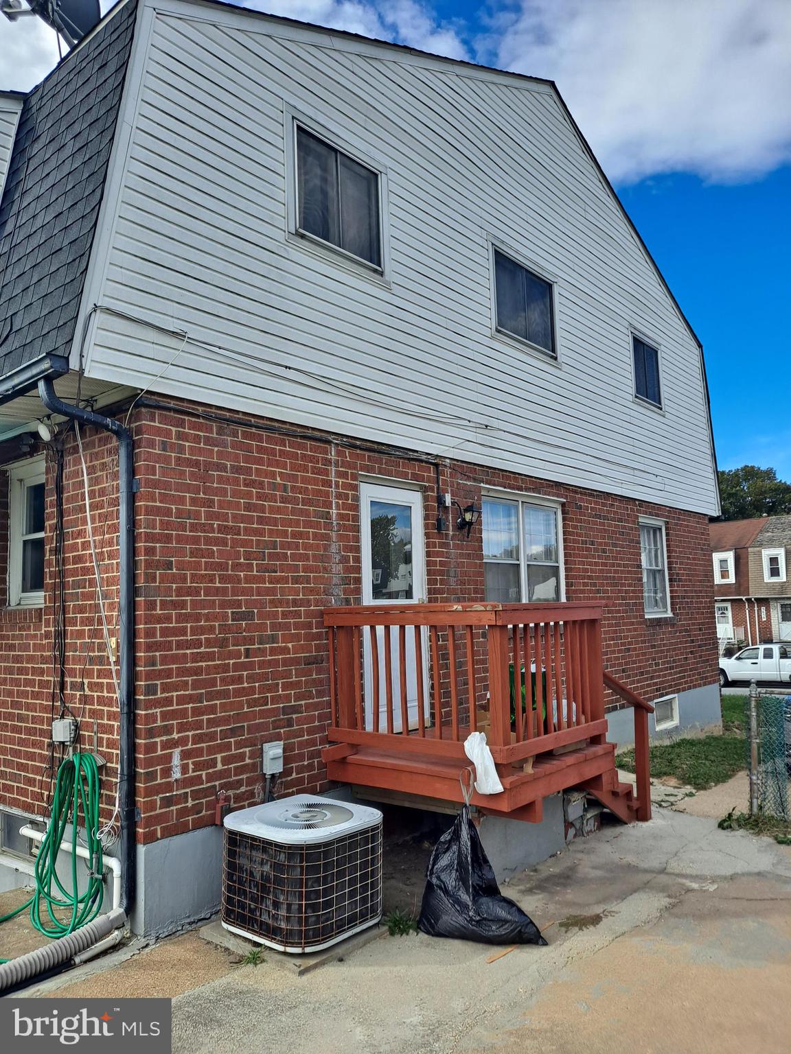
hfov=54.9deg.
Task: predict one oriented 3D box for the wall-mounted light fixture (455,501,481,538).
[{"bbox_3d":[0.670,-0.062,6.978,0.220,0.339,0.170,-7,-8,40],"label":"wall-mounted light fixture"}]

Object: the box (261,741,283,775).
[{"bbox_3d":[-0.815,1.536,5.080,0.080,0.205,0.135,-7,-8,40],"label":"box"}]

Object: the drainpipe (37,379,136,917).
[{"bbox_3d":[-1.740,0.681,4.286,0.090,3.000,0.595,-7,-8,40],"label":"drainpipe"}]

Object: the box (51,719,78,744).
[{"bbox_3d":[-2.155,1.328,4.944,0.210,0.155,0.070,-7,-8,40],"label":"box"}]

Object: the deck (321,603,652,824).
[{"bbox_3d":[0.892,1.493,5.963,1.560,1.785,2.550,-7,-8,40],"label":"deck"}]

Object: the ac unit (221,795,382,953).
[{"bbox_3d":[-0.529,1.955,4.390,0.756,0.573,0.756,-7,-8,40],"label":"ac unit"}]

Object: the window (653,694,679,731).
[{"bbox_3d":[3.666,2.525,10.378,0.120,0.425,0.880,-7,-8,40],"label":"window"}]

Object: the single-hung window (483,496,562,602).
[{"bbox_3d":[1.360,0.386,8.037,0.110,1.310,1.710,-7,-8,40],"label":"single-hung window"}]

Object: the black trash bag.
[{"bbox_3d":[0.492,1.962,4.331,0.670,0.600,0.470,-7,-8,40],"label":"black trash bag"}]

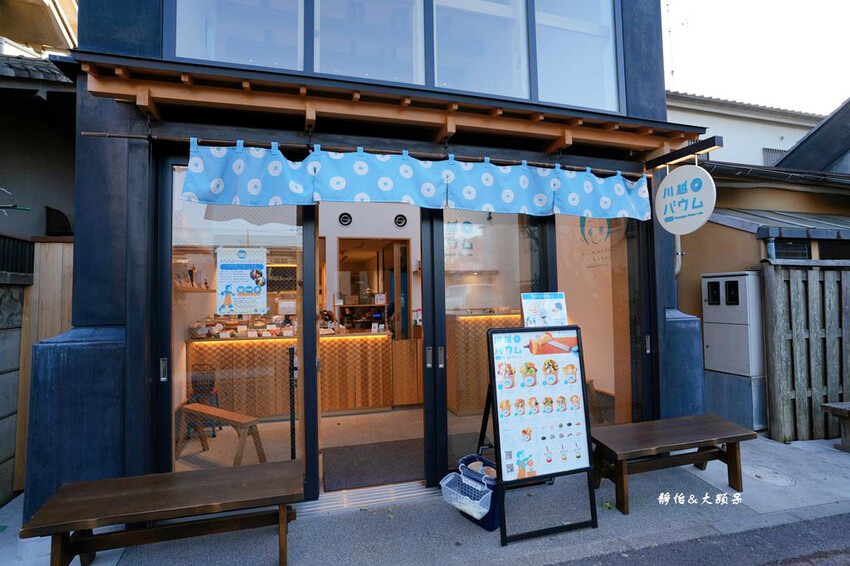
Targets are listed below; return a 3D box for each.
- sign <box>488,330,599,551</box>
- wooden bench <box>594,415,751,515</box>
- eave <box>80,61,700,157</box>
[{"bbox_3d":[0.649,0.867,2.674,0.640,1.188,0.492,0,-2,-16],"label":"sign"},{"bbox_3d":[1.767,1.260,3.026,1.271,0.394,0.483,0,-2,-16],"label":"wooden bench"},{"bbox_3d":[0.176,-1.112,2.884,4.200,0.250,0.420,0,-2,-16],"label":"eave"}]

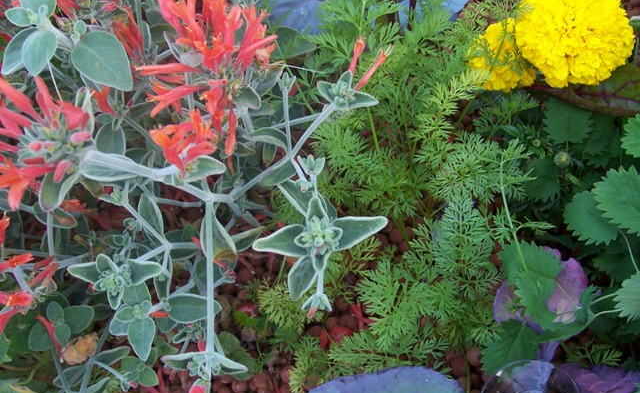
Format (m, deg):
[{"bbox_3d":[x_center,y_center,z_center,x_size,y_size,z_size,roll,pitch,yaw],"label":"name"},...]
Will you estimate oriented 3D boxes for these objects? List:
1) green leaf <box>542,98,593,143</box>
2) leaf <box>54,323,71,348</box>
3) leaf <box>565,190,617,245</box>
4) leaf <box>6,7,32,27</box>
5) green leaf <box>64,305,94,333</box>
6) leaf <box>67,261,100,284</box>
[{"bbox_3d":[0.249,-0.080,0.608,0.049,0.010,0.056,7,74,3],"label":"green leaf"},{"bbox_3d":[-0.238,0.128,0.556,0.015,0.006,0.022,-18,95,-6],"label":"leaf"},{"bbox_3d":[0.231,0.017,0.512,0.048,0.009,0.038,33,76,6],"label":"leaf"},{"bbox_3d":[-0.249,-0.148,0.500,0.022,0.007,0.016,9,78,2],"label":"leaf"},{"bbox_3d":[-0.217,0.111,0.546,0.028,0.006,0.024,-19,67,-8],"label":"green leaf"},{"bbox_3d":[-0.195,0.063,0.502,0.033,0.008,0.018,8,66,9],"label":"leaf"}]

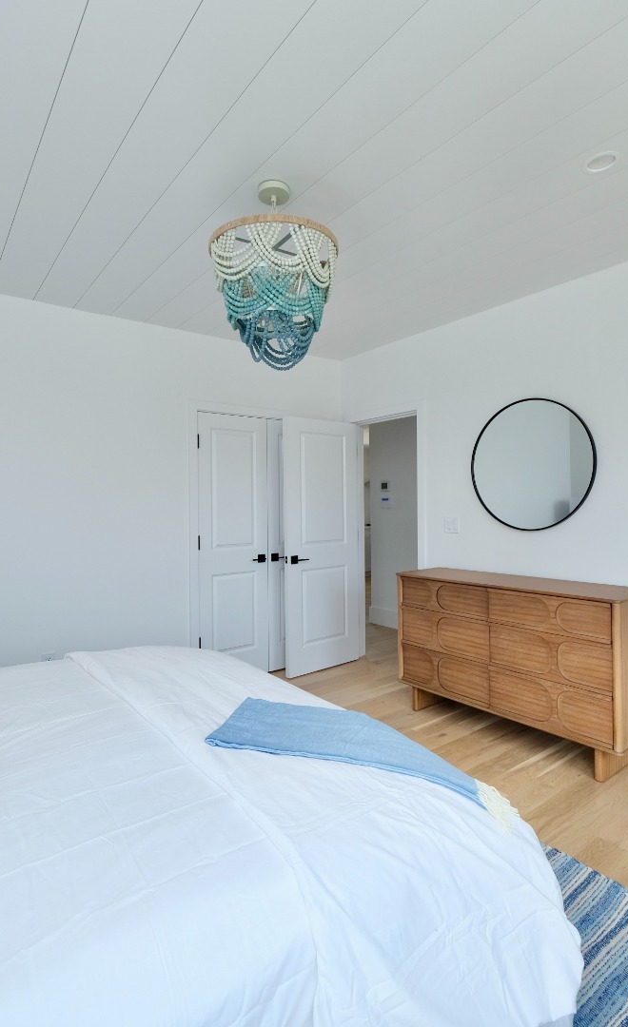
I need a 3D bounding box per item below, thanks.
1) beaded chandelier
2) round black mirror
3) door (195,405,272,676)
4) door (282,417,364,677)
[{"bbox_3d":[-0.158,-0.955,2.079,0.515,0.710,0.515,-1,0,0],"label":"beaded chandelier"},{"bbox_3d":[1.318,-0.295,3.157,0.030,0.812,0.812,-1,0,-37],"label":"round black mirror"},{"bbox_3d":[-0.617,0.264,4.001,0.605,2.035,0.042,-1,0,-37],"label":"door"},{"bbox_3d":[0.070,0.260,4.270,0.765,2.035,0.042,-1,0,-37],"label":"door"}]

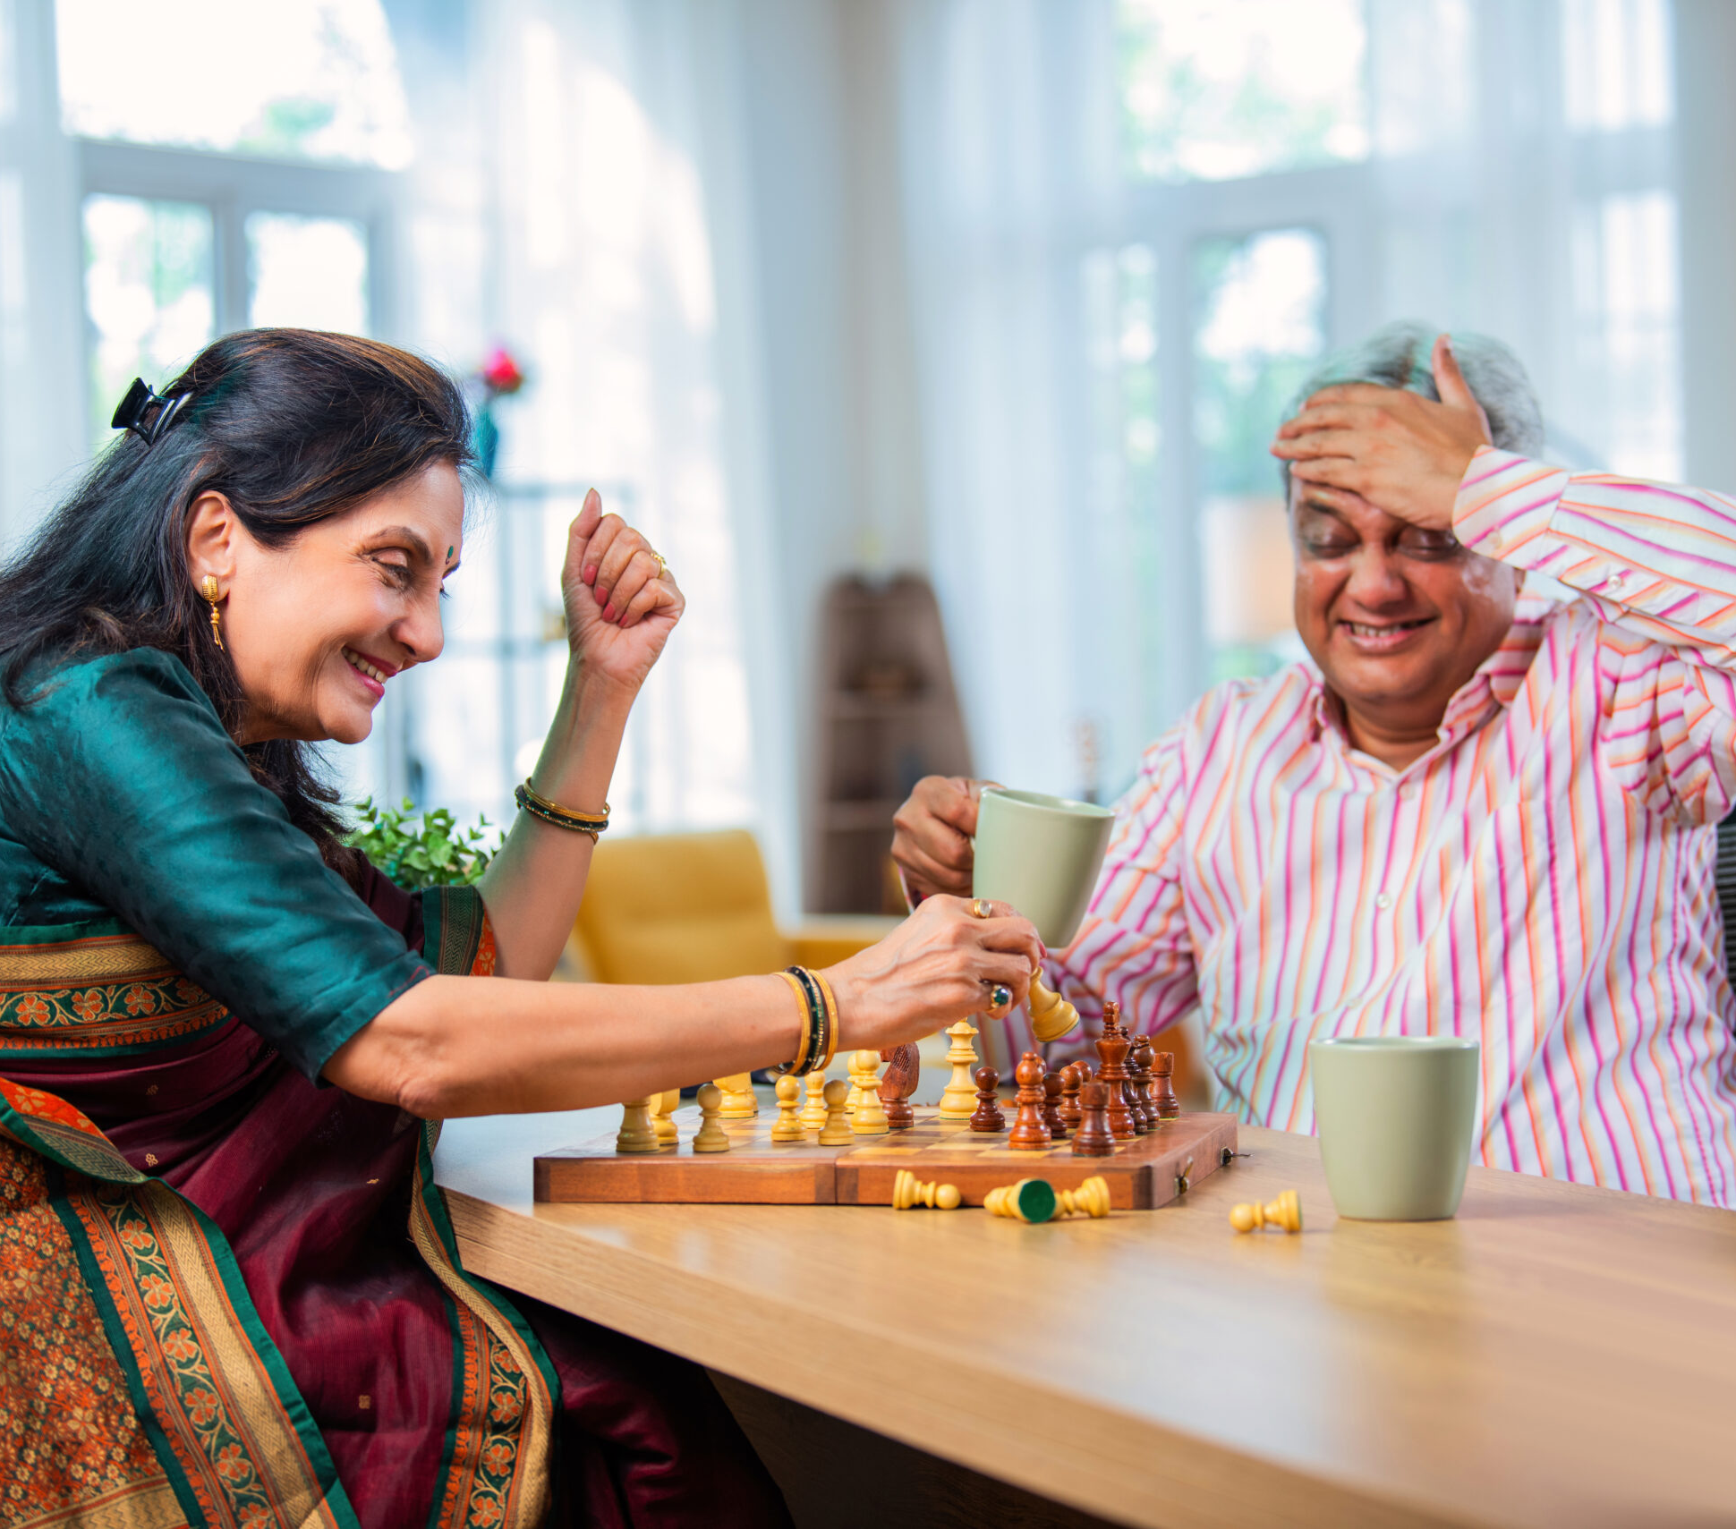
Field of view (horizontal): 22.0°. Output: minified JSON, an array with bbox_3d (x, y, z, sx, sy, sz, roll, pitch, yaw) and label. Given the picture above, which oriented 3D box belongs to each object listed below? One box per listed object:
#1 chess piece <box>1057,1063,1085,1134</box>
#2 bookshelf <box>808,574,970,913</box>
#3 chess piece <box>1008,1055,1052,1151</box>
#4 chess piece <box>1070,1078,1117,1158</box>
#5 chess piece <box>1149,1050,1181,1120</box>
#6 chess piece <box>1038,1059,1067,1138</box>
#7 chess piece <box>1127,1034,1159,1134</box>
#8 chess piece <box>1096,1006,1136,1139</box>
[{"bbox_3d":[0.121,0.198,2.664,0.021,0.038,0.021,0,0,13],"label":"chess piece"},{"bbox_3d":[0.085,0.275,10.400,0.520,1.440,0.350,0,0,3],"label":"bookshelf"},{"bbox_3d":[0.092,0.191,2.519,0.024,0.055,0.024,0,0,13],"label":"chess piece"},{"bbox_3d":[0.126,0.197,2.478,0.024,0.042,0.024,0,0,13],"label":"chess piece"},{"bbox_3d":[0.180,0.197,2.732,0.024,0.041,0.024,0,0,13],"label":"chess piece"},{"bbox_3d":[0.107,0.199,2.586,0.021,0.038,0.021,0,0,13],"label":"chess piece"},{"bbox_3d":[0.164,0.190,2.647,0.023,0.056,0.023,0,0,13],"label":"chess piece"},{"bbox_3d":[0.143,0.178,2.586,0.025,0.078,0.025,0,0,13],"label":"chess piece"}]

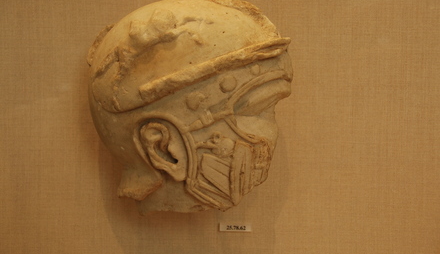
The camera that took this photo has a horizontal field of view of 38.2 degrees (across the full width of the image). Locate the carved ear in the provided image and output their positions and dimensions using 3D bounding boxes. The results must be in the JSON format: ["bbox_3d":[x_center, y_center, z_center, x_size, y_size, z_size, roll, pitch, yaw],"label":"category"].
[{"bbox_3d":[-0.053,0.024,0.600,0.031,0.062,0.020,-24,0,-5],"label":"carved ear"}]

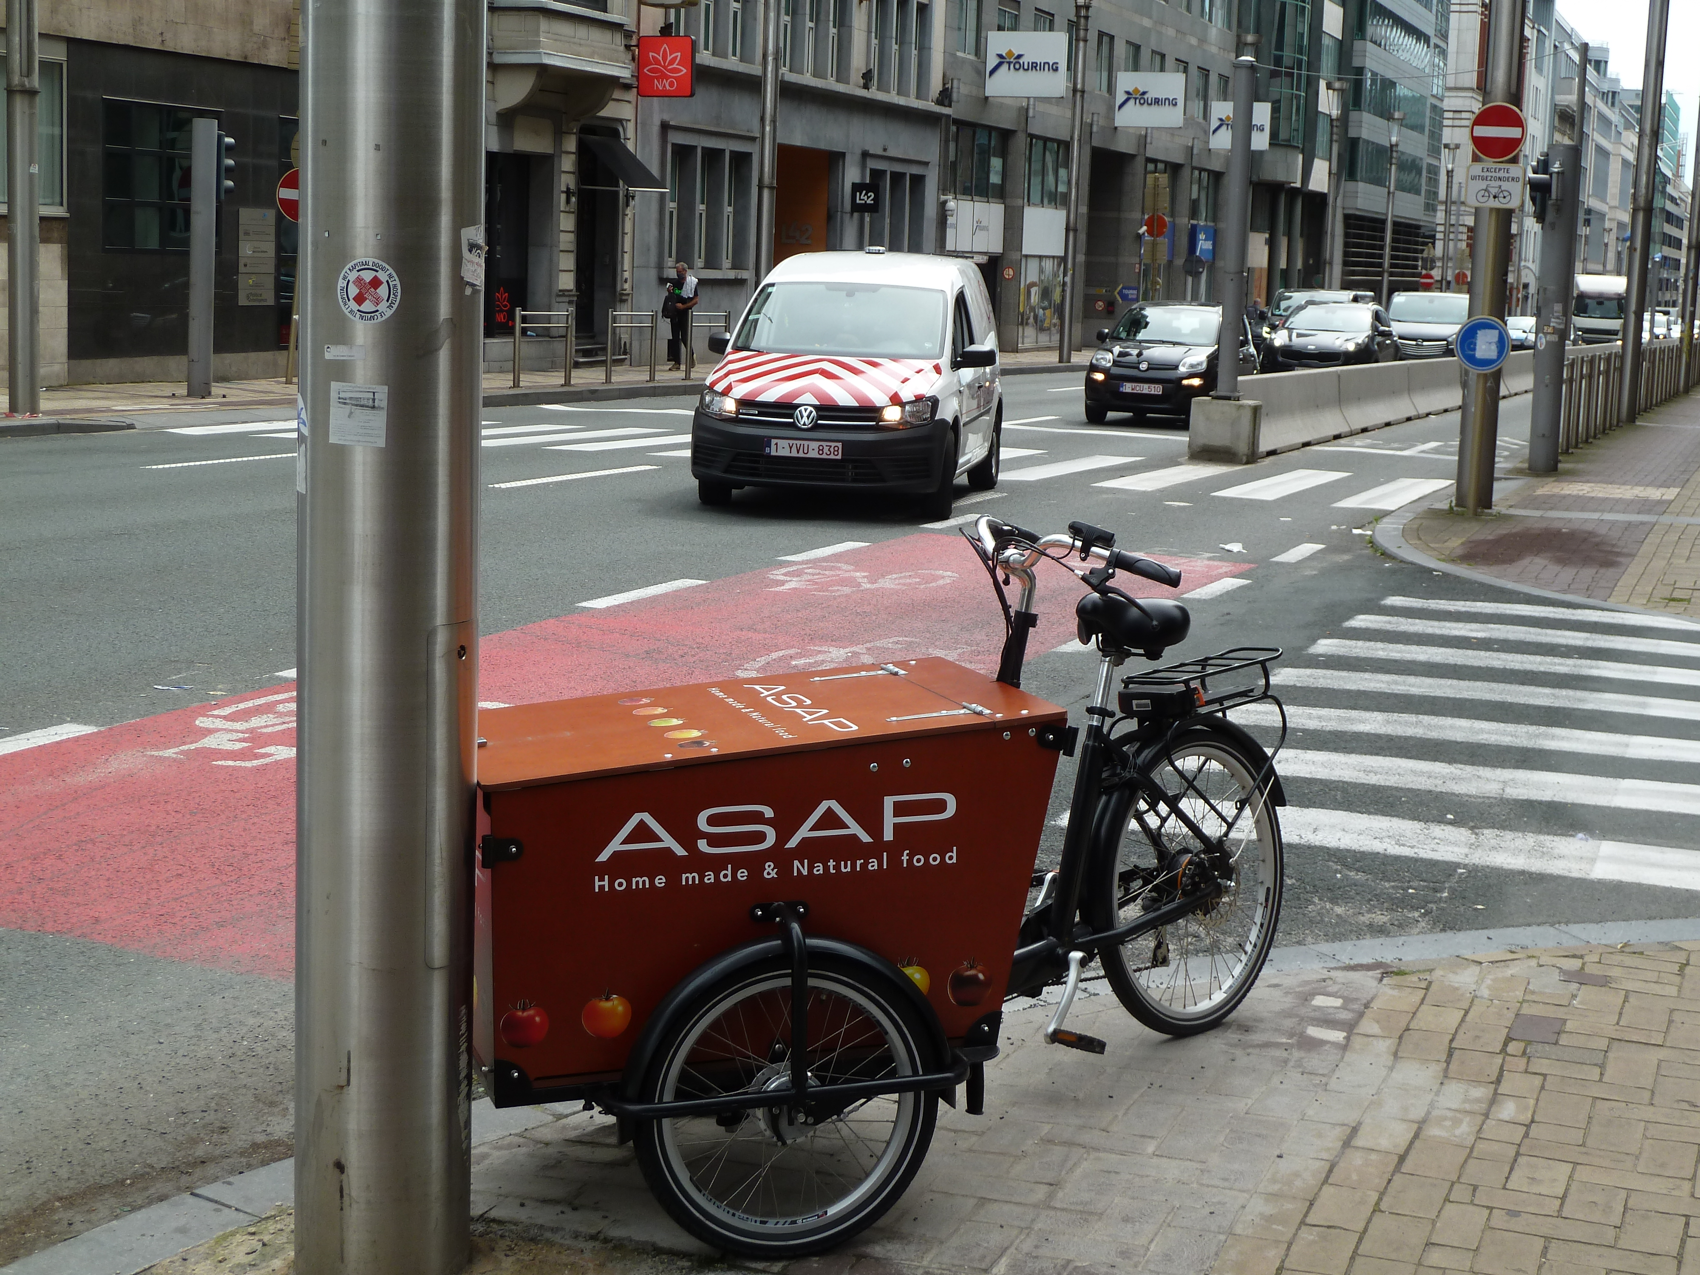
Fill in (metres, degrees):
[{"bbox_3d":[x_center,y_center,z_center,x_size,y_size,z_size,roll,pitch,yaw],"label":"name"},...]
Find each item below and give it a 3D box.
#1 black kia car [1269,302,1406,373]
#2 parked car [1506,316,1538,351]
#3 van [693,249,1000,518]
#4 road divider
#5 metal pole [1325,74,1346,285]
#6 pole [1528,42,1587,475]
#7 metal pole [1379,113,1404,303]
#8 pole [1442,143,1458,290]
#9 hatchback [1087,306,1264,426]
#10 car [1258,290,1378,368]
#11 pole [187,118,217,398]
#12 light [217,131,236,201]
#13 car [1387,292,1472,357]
[{"bbox_3d":[8.115,-4.828,42.820,1.860,1.640,4.480,5,8,20],"label":"black kia car"},{"bbox_3d":[19.800,-8.810,75.000,1.800,1.500,4.300,5,8,20],"label":"parked car"},{"bbox_3d":[0.100,-1.950,18.680,1.870,1.840,4.420,3,8,10],"label":"van"},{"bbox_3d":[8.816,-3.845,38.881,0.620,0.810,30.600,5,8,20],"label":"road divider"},{"bbox_3d":[15.007,-13.112,79.441,0.600,8.150,0.600,5,8,20],"label":"metal pole"},{"bbox_3d":[6.349,-3.392,22.909,0.300,3.820,0.300,5,8,20],"label":"pole"},{"bbox_3d":[20.247,-15.283,95.921,0.600,8.660,0.600,5,8,20],"label":"metal pole"},{"bbox_3d":[26.217,-17.269,112.182,0.600,8.660,0.600,5,8,20],"label":"pole"},{"bbox_3d":[4.070,-3.460,31.900,1.700,1.540,3.650,5,8,19],"label":"hatchback"},{"bbox_3d":[10.625,-6.896,57.644,1.930,1.920,5.100,5,8,20],"label":"car"},{"bbox_3d":[-6.924,-4.052,27.321,0.268,2.946,0.268,0,8,-14],"label":"pole"},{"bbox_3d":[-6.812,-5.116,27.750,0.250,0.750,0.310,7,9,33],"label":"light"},{"bbox_3d":[12.046,-6.164,52.535,1.950,1.960,5.000,5,8,20],"label":"car"}]

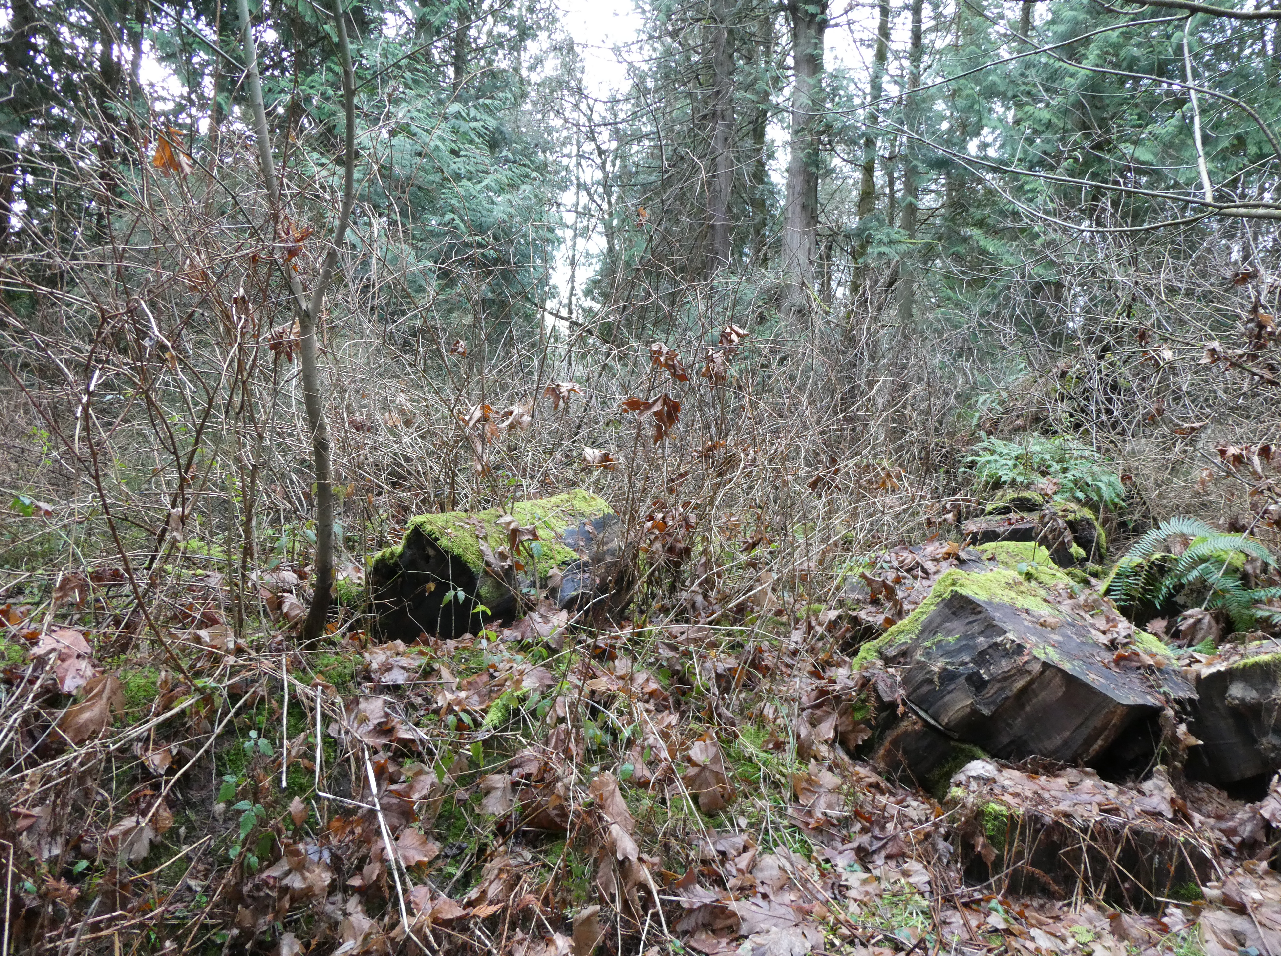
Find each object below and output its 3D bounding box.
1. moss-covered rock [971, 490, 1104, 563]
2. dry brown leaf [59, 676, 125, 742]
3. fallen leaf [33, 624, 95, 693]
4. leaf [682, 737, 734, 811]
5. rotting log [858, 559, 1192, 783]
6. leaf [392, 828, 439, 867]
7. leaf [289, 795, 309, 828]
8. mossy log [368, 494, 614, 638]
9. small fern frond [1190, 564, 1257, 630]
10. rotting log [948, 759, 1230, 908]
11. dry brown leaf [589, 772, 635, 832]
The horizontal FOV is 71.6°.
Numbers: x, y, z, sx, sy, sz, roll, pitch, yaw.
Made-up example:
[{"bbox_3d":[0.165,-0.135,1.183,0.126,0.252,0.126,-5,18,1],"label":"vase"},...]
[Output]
[{"bbox_3d":[2.053,0.259,4.550,0.600,0.320,0.420,2,5,23],"label":"moss-covered rock"},{"bbox_3d":[-1.700,0.714,2.750,0.190,0.200,0.080,-3,-29,-30],"label":"dry brown leaf"},{"bbox_3d":[-1.932,0.611,2.980,0.200,0.220,0.070,-3,-39,-30],"label":"fallen leaf"},{"bbox_3d":[0.217,0.949,2.850,0.150,0.250,0.070,0,-30,0],"label":"leaf"},{"bbox_3d":[1.451,0.707,3.420,1.060,0.620,0.680,2,5,18],"label":"rotting log"},{"bbox_3d":[-0.621,1.020,2.450,0.130,0.110,0.050,-1,-40,-11],"label":"leaf"},{"bbox_3d":[-0.961,0.938,2.500,0.050,0.090,0.035,-2,-5,-19],"label":"leaf"},{"bbox_3d":[-0.710,0.409,4.300,0.580,0.540,0.980,4,6,41],"label":"mossy log"},{"bbox_3d":[2.463,0.503,3.750,0.250,0.260,0.160,3,6,30],"label":"small fern frond"},{"bbox_3d":[1.374,1.095,2.780,0.770,0.280,0.400,1,5,13],"label":"rotting log"},{"bbox_3d":[-0.085,0.969,2.650,0.130,0.175,0.070,0,-25,0],"label":"dry brown leaf"}]

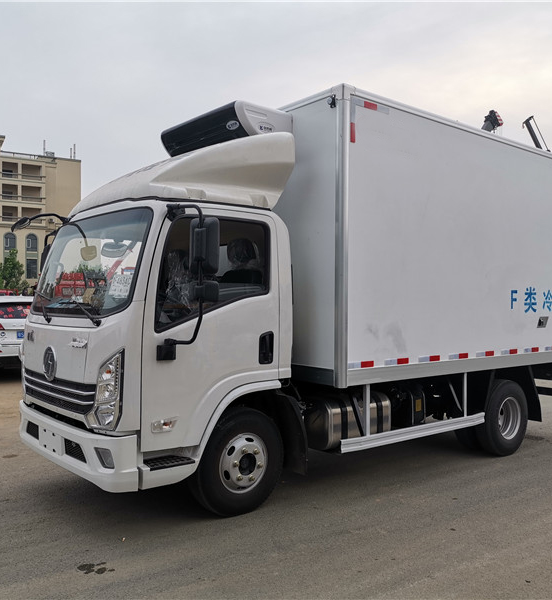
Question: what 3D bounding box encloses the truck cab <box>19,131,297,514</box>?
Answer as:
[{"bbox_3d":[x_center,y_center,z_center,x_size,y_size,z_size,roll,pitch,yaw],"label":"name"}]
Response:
[{"bbox_3d":[-1.045,0.125,4.889,1.550,2.950,2.060,1,0,-39],"label":"truck cab"}]

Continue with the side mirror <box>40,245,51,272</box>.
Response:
[{"bbox_3d":[-2.145,-0.369,5.708,0.100,0.350,0.200,1,0,-39],"label":"side mirror"}]

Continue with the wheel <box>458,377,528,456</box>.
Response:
[{"bbox_3d":[2.357,1.241,6.566,0.810,0.810,0.460,1,0,-39],"label":"wheel"}]

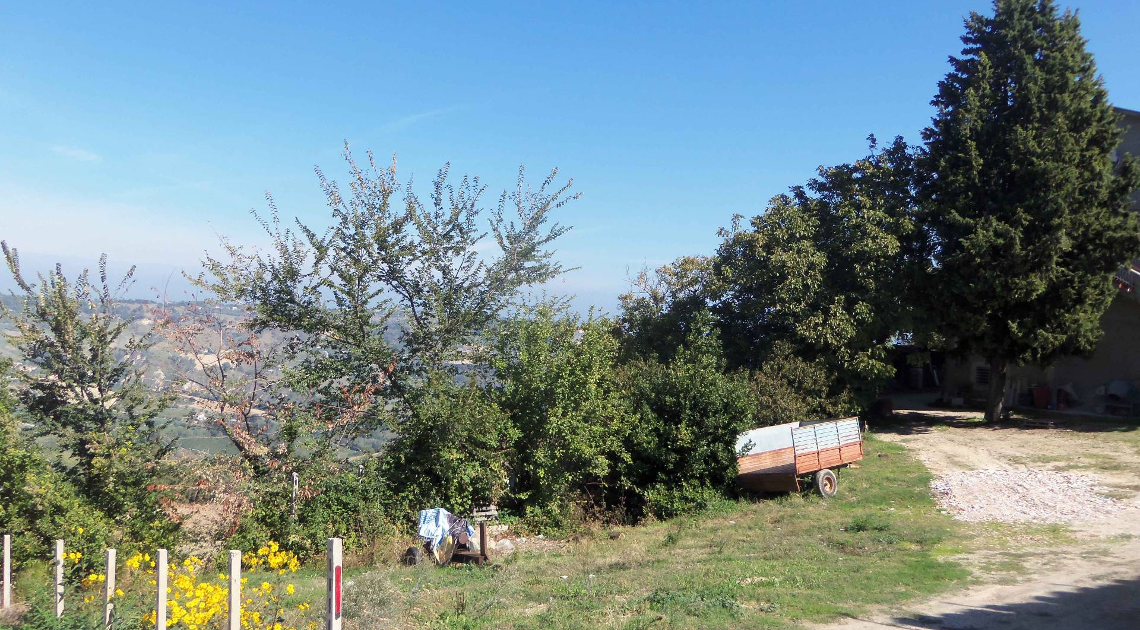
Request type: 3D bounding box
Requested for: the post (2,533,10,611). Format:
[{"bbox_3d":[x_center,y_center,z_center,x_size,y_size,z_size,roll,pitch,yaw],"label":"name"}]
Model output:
[{"bbox_3d":[-8.559,3.962,14.000,0.100,1.257,0.100,1,0,-40],"label":"post"}]

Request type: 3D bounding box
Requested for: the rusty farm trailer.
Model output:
[{"bbox_3d":[5.200,3.162,20.634,2.900,1.420,1.600,-1,-7,-44],"label":"rusty farm trailer"}]

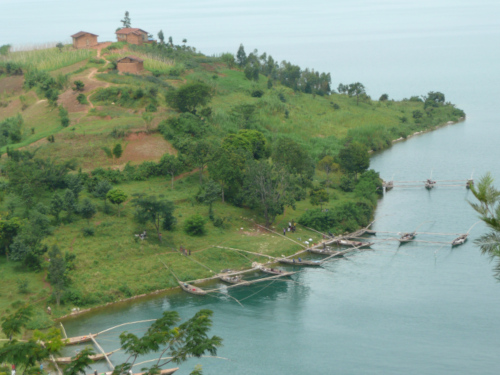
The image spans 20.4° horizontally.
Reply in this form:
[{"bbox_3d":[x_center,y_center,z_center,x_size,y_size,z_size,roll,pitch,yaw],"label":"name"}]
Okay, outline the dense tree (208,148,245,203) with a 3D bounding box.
[{"bbox_3d":[-5.695,-2.908,336.000,8.460,12.560,8.210,0,9,0],"label":"dense tree"}]

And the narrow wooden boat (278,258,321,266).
[{"bbox_3d":[10.320,15.740,289.000,8.900,0.950,1.500,2,9,19],"label":"narrow wooden boat"}]

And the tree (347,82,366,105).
[{"bbox_3d":[39.555,-34.913,515.000,7.210,7.840,7.210,0,9,0],"label":"tree"}]

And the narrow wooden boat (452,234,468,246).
[{"bbox_3d":[47.360,11.990,312.000,1.500,0.950,9.000,4,10,31],"label":"narrow wooden boat"}]

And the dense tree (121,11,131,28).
[{"bbox_3d":[-37.380,-49.290,418.000,3.200,8.000,3.200,-1,9,0],"label":"dense tree"}]

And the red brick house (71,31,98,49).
[{"bbox_3d":[-50.965,-45.484,427.000,7.000,4.800,7.200,-3,10,-17],"label":"red brick house"}]

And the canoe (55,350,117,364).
[{"bbox_3d":[-26.884,27.871,228.000,10.800,1.100,1.200,-2,10,-14],"label":"canoe"}]

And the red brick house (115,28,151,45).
[{"bbox_3d":[-34.490,-44.340,408.000,7.600,4.500,6.400,5,10,33],"label":"red brick house"}]

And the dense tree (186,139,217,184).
[{"bbox_3d":[-12.067,-6.469,345.000,7.240,10.990,7.240,0,9,0],"label":"dense tree"}]

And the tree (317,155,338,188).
[{"bbox_3d":[19.970,-4.050,362.000,5.300,9.000,5.100,-1,9,0],"label":"tree"}]

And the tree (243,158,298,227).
[{"bbox_3d":[4.599,1.415,327.000,12.350,14.940,11.360,0,9,0],"label":"tree"}]

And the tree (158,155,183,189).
[{"bbox_3d":[-18.860,-3.800,329.000,5.700,7.900,5.500,-1,9,0],"label":"tree"}]

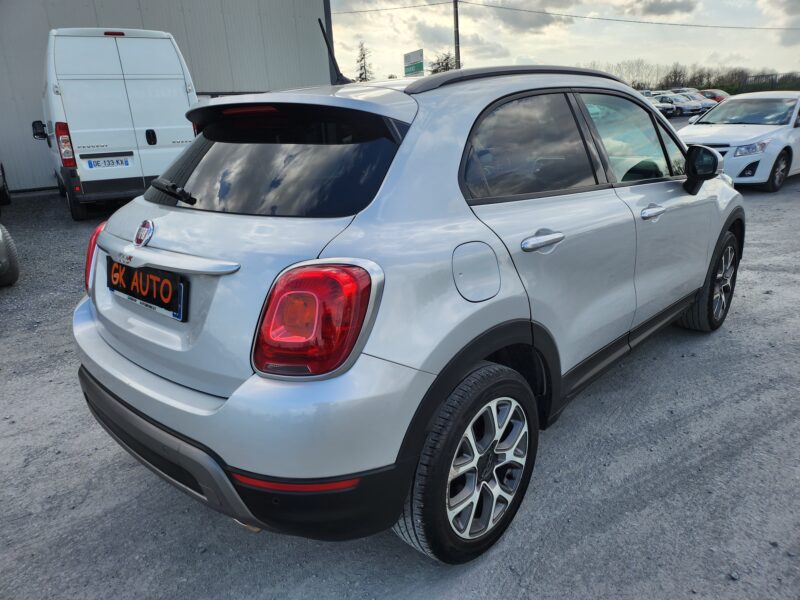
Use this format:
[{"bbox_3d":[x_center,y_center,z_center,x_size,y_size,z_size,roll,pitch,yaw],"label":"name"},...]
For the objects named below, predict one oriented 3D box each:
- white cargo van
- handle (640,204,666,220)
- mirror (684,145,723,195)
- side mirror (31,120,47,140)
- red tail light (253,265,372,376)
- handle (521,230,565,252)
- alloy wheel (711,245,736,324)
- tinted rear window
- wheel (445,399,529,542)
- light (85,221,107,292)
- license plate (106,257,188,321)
[{"bbox_3d":[-5.261,-3.039,10.175,2.200,2.520,5.500,-14,20,-30],"label":"white cargo van"},{"bbox_3d":[1.083,-0.373,2.366,0.050,0.045,0.245,13,23,42],"label":"handle"},{"bbox_3d":[1.478,-0.627,2.672,0.200,0.250,0.160,13,23,42],"label":"mirror"},{"bbox_3d":[-6.985,-3.295,10.718,0.270,0.380,0.190,-14,20,-30],"label":"side mirror"},{"bbox_3d":[-0.212,0.046,1.372,0.320,0.290,0.150,4,18,23],"label":"red tail light"},{"bbox_3d":[0.441,-0.181,1.718,0.050,0.045,0.245,13,23,42],"label":"handle"},{"bbox_3d":[2.002,-0.108,3.559,0.170,0.455,0.455,13,23,42],"label":"alloy wheel"},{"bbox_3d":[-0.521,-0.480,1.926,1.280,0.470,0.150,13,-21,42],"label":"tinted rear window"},{"bbox_3d":[0.237,0.520,1.800,0.170,0.455,0.455,13,23,42],"label":"wheel"},{"bbox_3d":[-1.198,-0.173,2.283,0.150,0.290,0.320,-11,18,-24],"label":"light"},{"bbox_3d":[-0.800,-0.044,1.728,0.530,0.120,0.025,13,11,42],"label":"license plate"}]

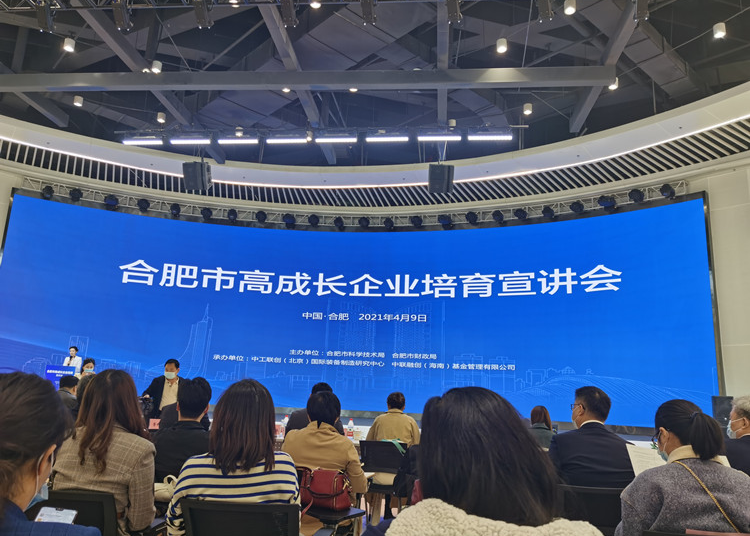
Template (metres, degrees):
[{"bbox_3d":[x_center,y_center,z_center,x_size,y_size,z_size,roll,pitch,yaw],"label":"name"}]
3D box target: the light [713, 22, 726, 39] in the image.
[{"bbox_3d":[5.290,-3.642,8.975,0.190,0.220,0.190,1,-13,7],"label":"light"}]

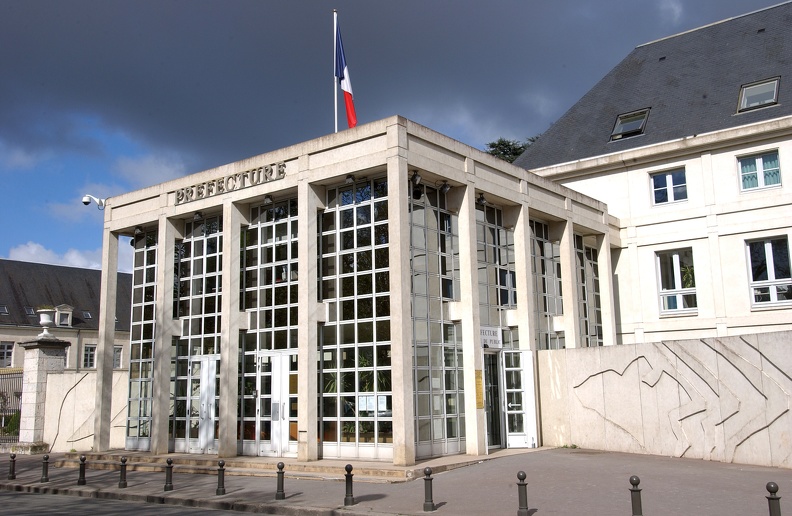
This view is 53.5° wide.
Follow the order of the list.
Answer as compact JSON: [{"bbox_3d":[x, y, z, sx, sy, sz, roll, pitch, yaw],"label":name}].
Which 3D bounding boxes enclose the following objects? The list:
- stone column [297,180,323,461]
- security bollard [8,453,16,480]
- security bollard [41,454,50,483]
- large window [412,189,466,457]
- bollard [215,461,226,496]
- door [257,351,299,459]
[{"bbox_3d":[-2.023,1.367,18.168,0.338,6.468,0.353,-9,-12,37],"label":"stone column"},{"bbox_3d":[-9.081,4.954,18.659,0.141,0.598,0.141,-9,-12,37],"label":"security bollard"},{"bbox_3d":[-7.810,4.697,17.554,0.142,0.590,0.142,-9,-12,37],"label":"security bollard"},{"bbox_3d":[0.794,1.446,18.667,0.088,6.365,2.646,-9,-12,37],"label":"large window"},{"bbox_3d":[-3.079,3.880,13.871,0.142,0.590,0.142,-9,-12,37],"label":"bollard"},{"bbox_3d":[-2.753,3.527,19.020,1.544,2.528,0.088,-9,-12,37],"label":"door"}]

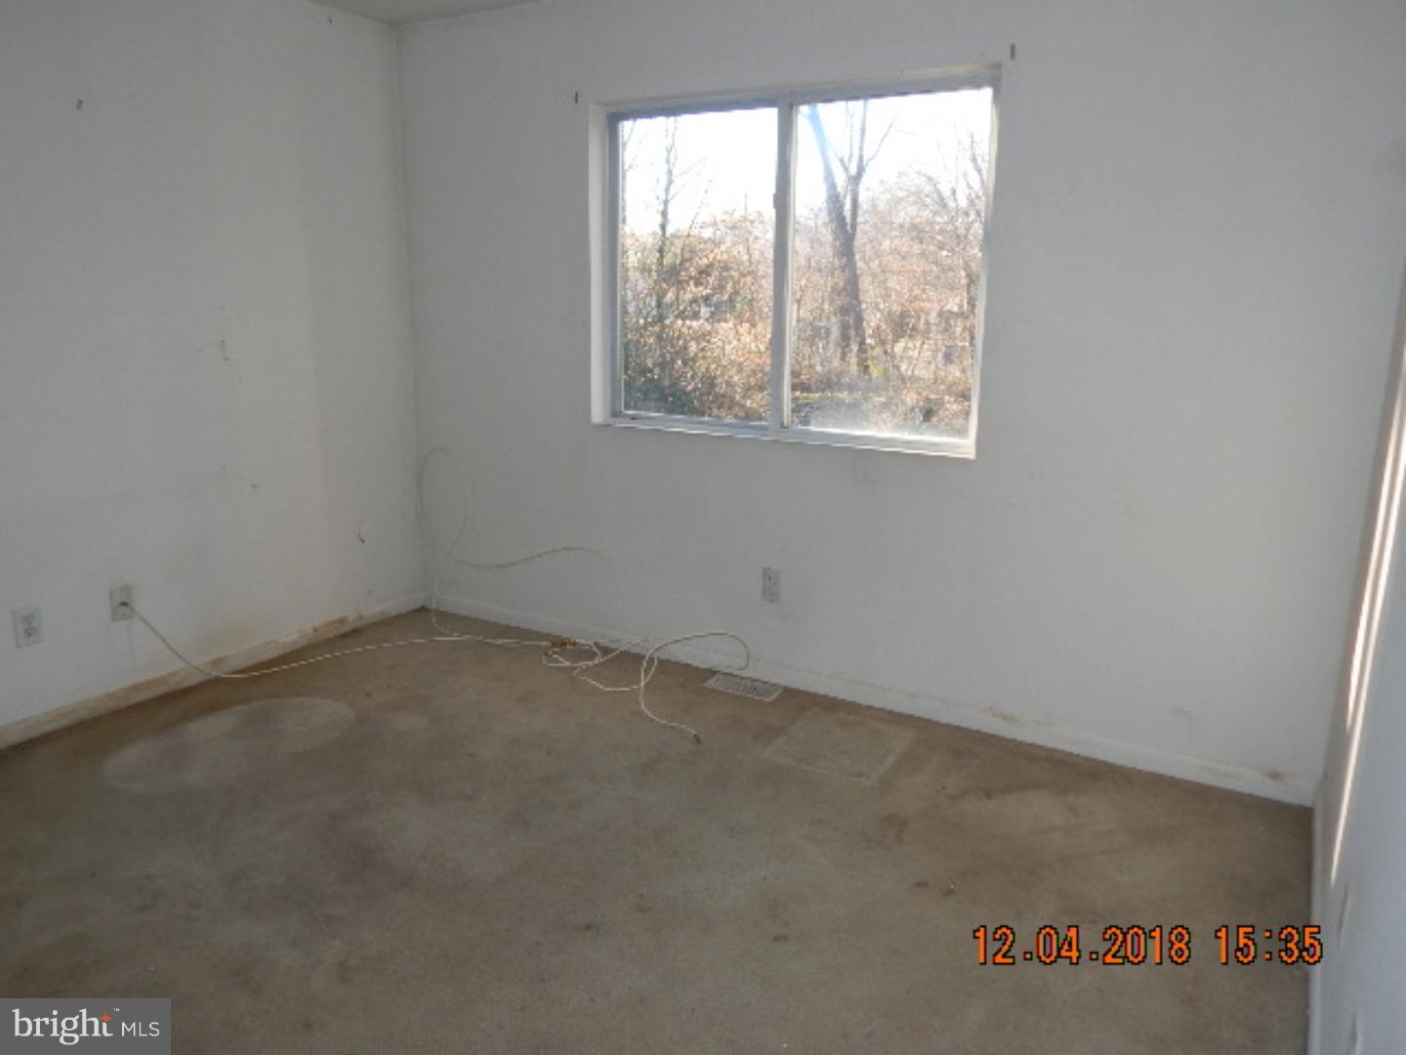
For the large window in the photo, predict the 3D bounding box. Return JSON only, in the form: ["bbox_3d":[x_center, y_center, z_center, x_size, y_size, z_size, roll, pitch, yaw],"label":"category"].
[{"bbox_3d":[0.268,-0.888,3.497,1.477,1.148,0.099,8,15,30],"label":"large window"}]

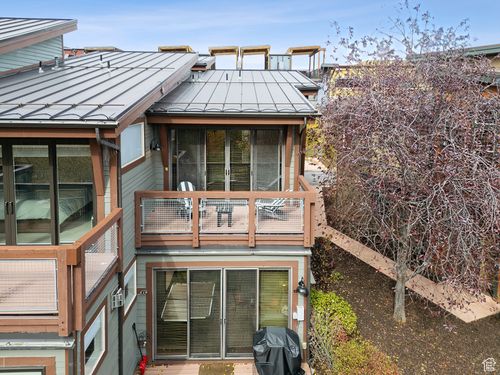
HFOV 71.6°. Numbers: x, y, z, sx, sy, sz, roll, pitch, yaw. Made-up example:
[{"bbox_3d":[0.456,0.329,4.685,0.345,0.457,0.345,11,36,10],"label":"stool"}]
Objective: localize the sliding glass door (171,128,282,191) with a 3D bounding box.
[{"bbox_3d":[-0.660,-0.540,9.750,3.200,2.200,0.120,0,11,-2],"label":"sliding glass door"}]

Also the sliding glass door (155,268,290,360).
[{"bbox_3d":[-0.682,3.150,8.600,3.350,2.270,0.120,0,8,-2],"label":"sliding glass door"}]

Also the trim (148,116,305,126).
[{"bbox_3d":[-0.620,-1.750,9.150,4.120,0.240,0.160,0,11,-2],"label":"trim"}]

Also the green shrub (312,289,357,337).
[{"bbox_3d":[2.120,3.200,8.800,1.080,1.080,1.050,0,11,-2],"label":"green shrub"}]

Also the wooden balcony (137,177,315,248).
[{"bbox_3d":[-0.570,0.630,8.850,4.200,1.380,1.550,0,11,-2],"label":"wooden balcony"}]

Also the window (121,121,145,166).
[{"bbox_3d":[-2.680,-1.000,8.050,0.100,0.880,1.500,0,11,-2],"label":"window"}]

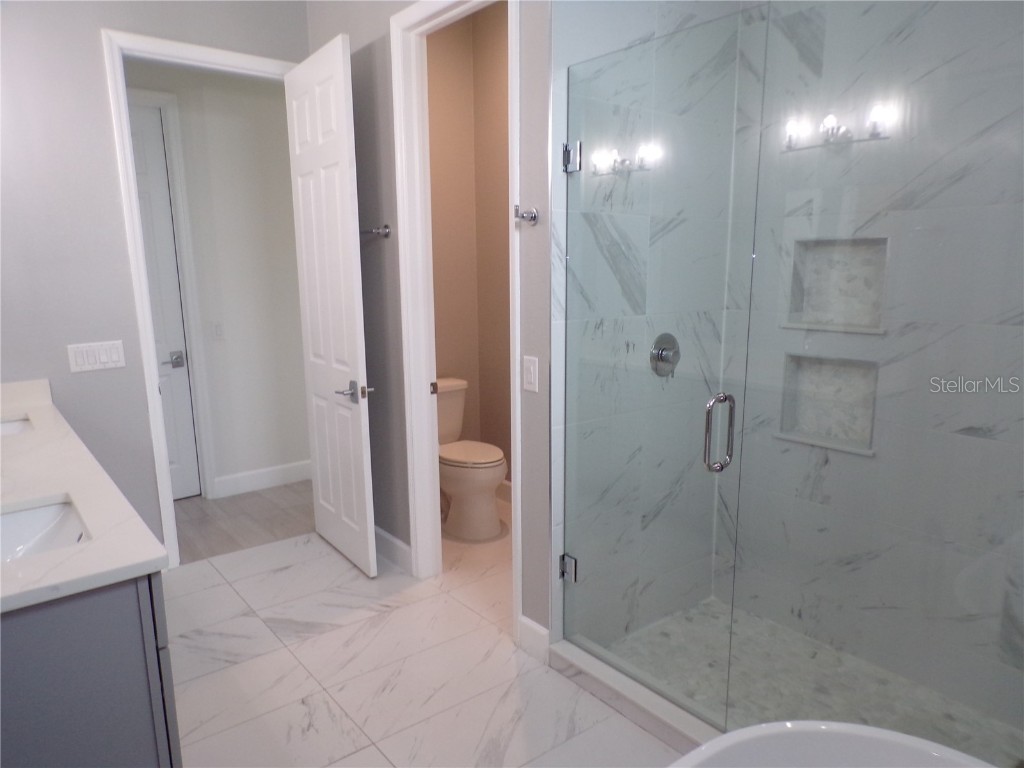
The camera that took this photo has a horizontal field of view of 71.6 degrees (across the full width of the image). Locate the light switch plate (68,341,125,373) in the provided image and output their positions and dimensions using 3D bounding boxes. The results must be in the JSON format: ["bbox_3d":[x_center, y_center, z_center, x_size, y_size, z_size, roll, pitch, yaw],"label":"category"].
[{"bbox_3d":[-1.896,-0.125,3.245,0.215,0.122,0.008,-9,13,-38],"label":"light switch plate"}]

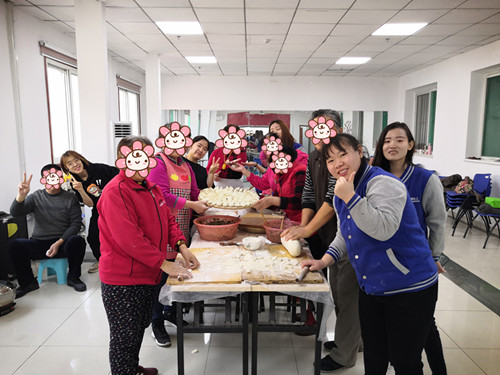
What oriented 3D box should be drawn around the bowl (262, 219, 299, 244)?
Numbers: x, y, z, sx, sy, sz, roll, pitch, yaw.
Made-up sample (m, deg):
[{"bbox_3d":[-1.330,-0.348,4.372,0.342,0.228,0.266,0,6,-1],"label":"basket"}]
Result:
[{"bbox_3d":[0.249,0.330,2.874,0.300,0.112,0.300,0,8,0],"label":"bowl"}]

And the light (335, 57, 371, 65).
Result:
[{"bbox_3d":[2.048,-2.520,7.768,0.600,0.050,0.600,0,8,0],"label":"light"}]

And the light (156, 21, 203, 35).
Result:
[{"bbox_3d":[-0.953,-2.208,5.390,0.600,0.050,0.600,0,8,0],"label":"light"}]

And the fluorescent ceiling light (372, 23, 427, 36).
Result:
[{"bbox_3d":[2.047,-2.187,5.391,0.600,0.050,0.600,0,8,0],"label":"fluorescent ceiling light"}]

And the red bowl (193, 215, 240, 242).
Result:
[{"bbox_3d":[-0.243,0.311,2.939,0.358,0.124,0.358,0,8,0],"label":"red bowl"}]

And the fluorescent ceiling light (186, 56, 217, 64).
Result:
[{"bbox_3d":[-0.952,-2.541,7.767,0.600,0.050,0.600,0,8,0],"label":"fluorescent ceiling light"}]

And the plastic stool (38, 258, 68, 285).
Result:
[{"bbox_3d":[-1.983,0.815,4.023,0.290,0.280,0.270,0,8,0],"label":"plastic stool"}]

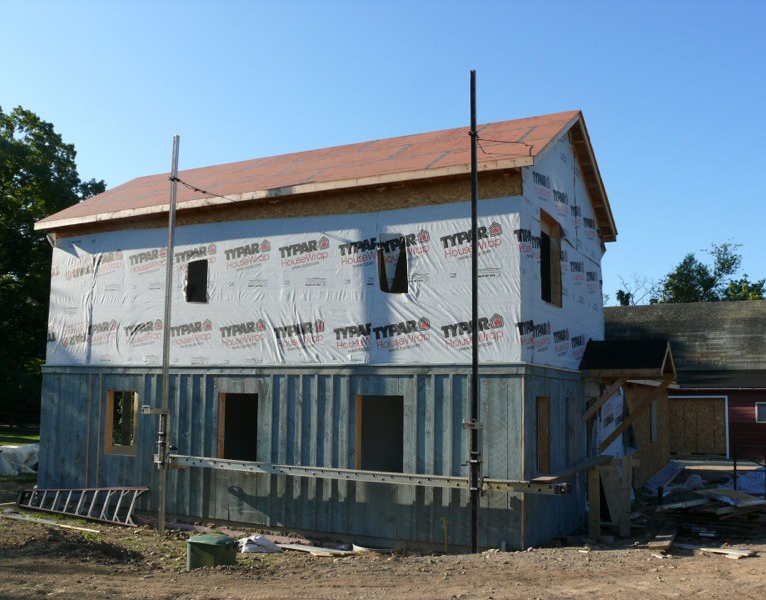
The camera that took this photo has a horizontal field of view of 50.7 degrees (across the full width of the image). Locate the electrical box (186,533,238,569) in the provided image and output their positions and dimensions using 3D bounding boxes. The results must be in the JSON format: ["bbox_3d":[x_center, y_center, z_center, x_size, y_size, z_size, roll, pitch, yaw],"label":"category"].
[{"bbox_3d":[-2.317,3.386,10.983,0.520,0.465,0.460,-3,-8,28],"label":"electrical box"}]

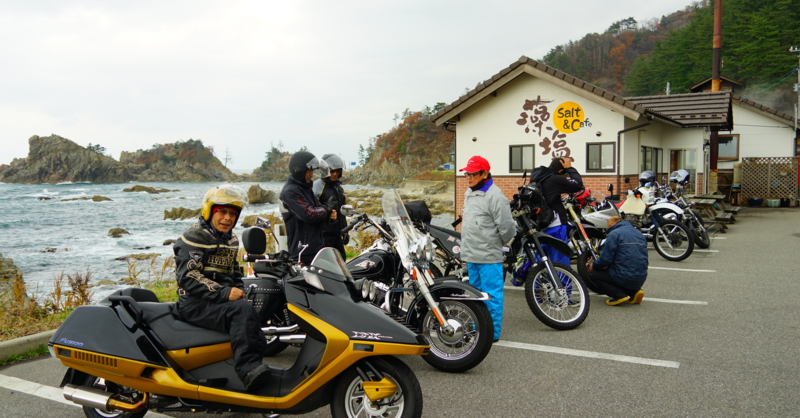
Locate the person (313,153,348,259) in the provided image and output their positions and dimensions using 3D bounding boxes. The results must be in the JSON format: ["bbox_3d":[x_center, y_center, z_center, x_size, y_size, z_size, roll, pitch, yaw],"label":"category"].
[{"bbox_3d":[-0.756,0.289,6.484,0.520,1.760,0.370,-3,5,-36],"label":"person"}]

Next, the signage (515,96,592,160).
[{"bbox_3d":[4.166,-2.185,16.391,2.155,1.828,0.050,2,5,34],"label":"signage"}]

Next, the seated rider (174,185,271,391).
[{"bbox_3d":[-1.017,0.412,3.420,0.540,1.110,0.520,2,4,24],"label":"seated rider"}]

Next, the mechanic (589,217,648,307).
[{"bbox_3d":[2.591,0.604,7.150,0.680,1.020,0.540,3,5,40],"label":"mechanic"}]

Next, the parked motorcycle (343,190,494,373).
[{"bbox_3d":[-0.372,0.548,4.891,2.400,1.450,0.920,1,4,16],"label":"parked motorcycle"}]

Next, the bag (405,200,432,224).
[{"bbox_3d":[0.187,0.060,6.400,0.300,0.250,0.260,1,4,15],"label":"bag"}]

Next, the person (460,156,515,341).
[{"bbox_3d":[0.805,0.371,5.488,0.350,1.700,0.490,-3,4,-27],"label":"person"}]

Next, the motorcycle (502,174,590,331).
[{"bbox_3d":[0.856,0.477,6.150,2.120,1.400,0.820,1,4,15],"label":"motorcycle"}]

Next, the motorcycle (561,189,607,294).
[{"bbox_3d":[1.737,0.441,7.653,2.150,1.250,0.820,0,4,14],"label":"motorcycle"}]

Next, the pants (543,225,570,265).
[{"bbox_3d":[1.801,0.626,6.950,0.380,0.880,0.380,-1,4,-17],"label":"pants"}]

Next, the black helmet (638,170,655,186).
[{"bbox_3d":[4.271,-0.527,10.400,0.300,0.260,0.260,-3,4,-35],"label":"black helmet"}]

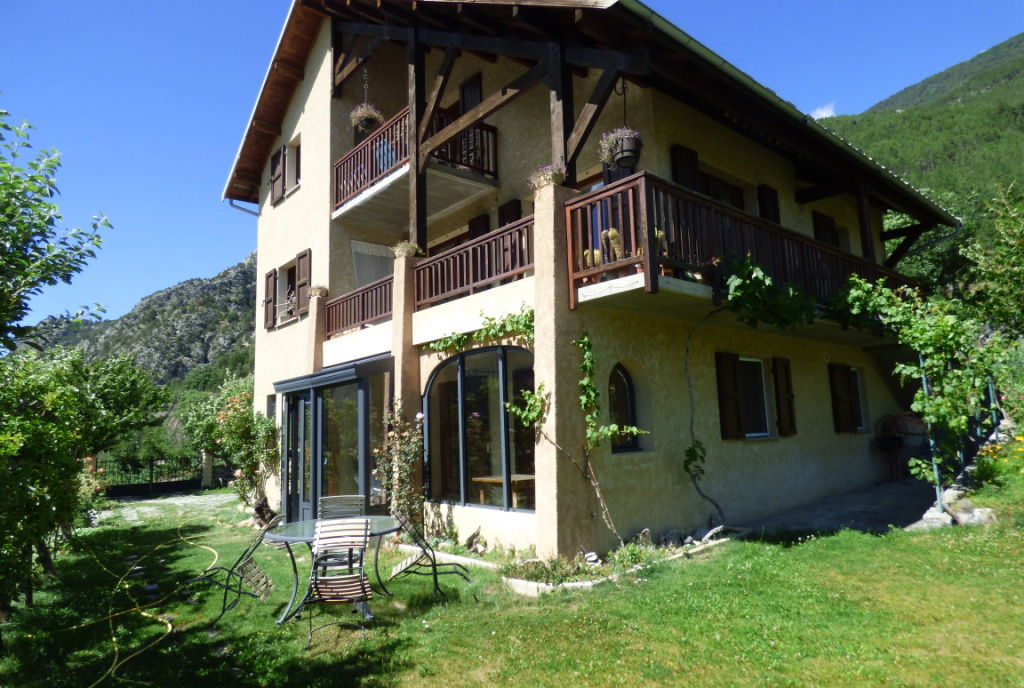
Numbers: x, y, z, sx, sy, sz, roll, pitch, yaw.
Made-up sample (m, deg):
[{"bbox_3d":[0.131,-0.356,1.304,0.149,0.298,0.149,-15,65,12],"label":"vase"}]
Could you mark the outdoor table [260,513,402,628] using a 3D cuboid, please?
[{"bbox_3d":[-1.631,2.056,5.467,1.220,0.710,1.220,0,-7,-12],"label":"outdoor table"}]

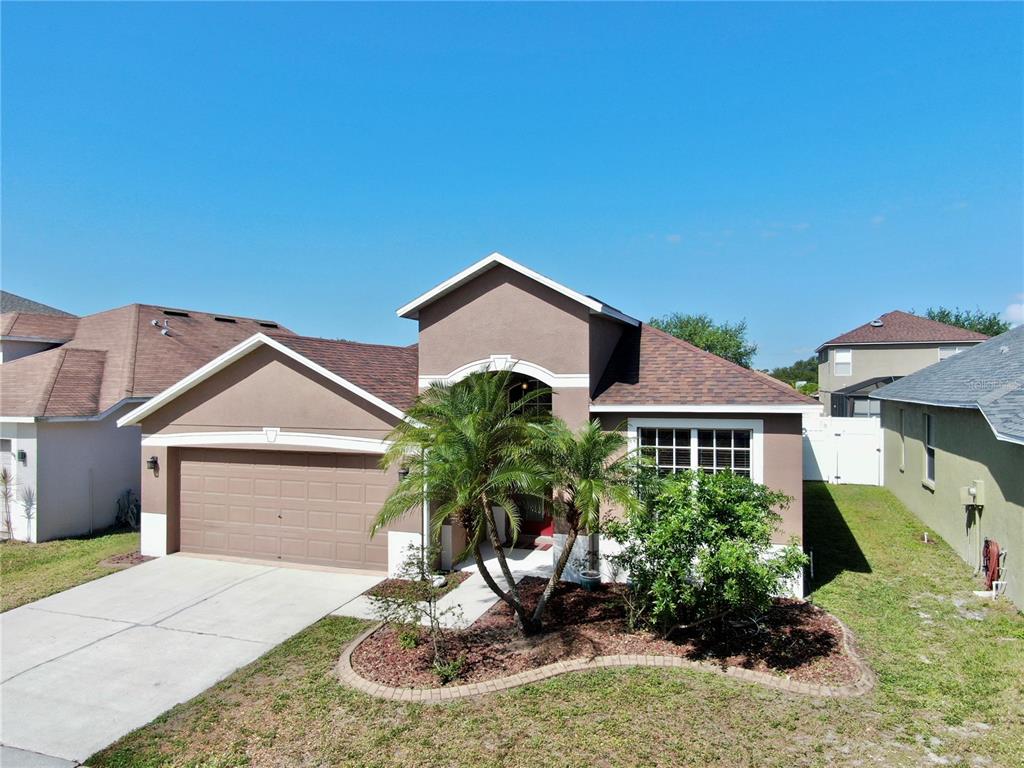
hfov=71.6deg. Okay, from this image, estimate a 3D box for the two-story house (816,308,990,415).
[{"bbox_3d":[25.039,-0.820,46.360,9.600,8.200,10.500,0,0,19],"label":"two-story house"}]

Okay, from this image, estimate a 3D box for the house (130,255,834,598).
[{"bbox_3d":[1.032,0.330,19.038,12.800,5.900,16.500,0,0,19],"label":"house"}]

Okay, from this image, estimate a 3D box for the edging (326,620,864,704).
[{"bbox_3d":[1.200,3.280,8.900,6.900,0.140,3.000,0,0,0],"label":"edging"}]

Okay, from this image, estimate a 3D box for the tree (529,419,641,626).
[{"bbox_3d":[1.000,1.860,9.750,1.650,2.850,1.600,0,0,19],"label":"tree"}]

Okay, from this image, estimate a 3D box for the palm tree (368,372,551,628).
[{"bbox_3d":[-0.670,1.530,9.500,2.350,3.500,2.300,0,0,0],"label":"palm tree"}]

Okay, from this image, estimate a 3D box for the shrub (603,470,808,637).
[{"bbox_3d":[2.650,2.220,9.650,2.700,2.150,2.200,0,0,19],"label":"shrub"}]

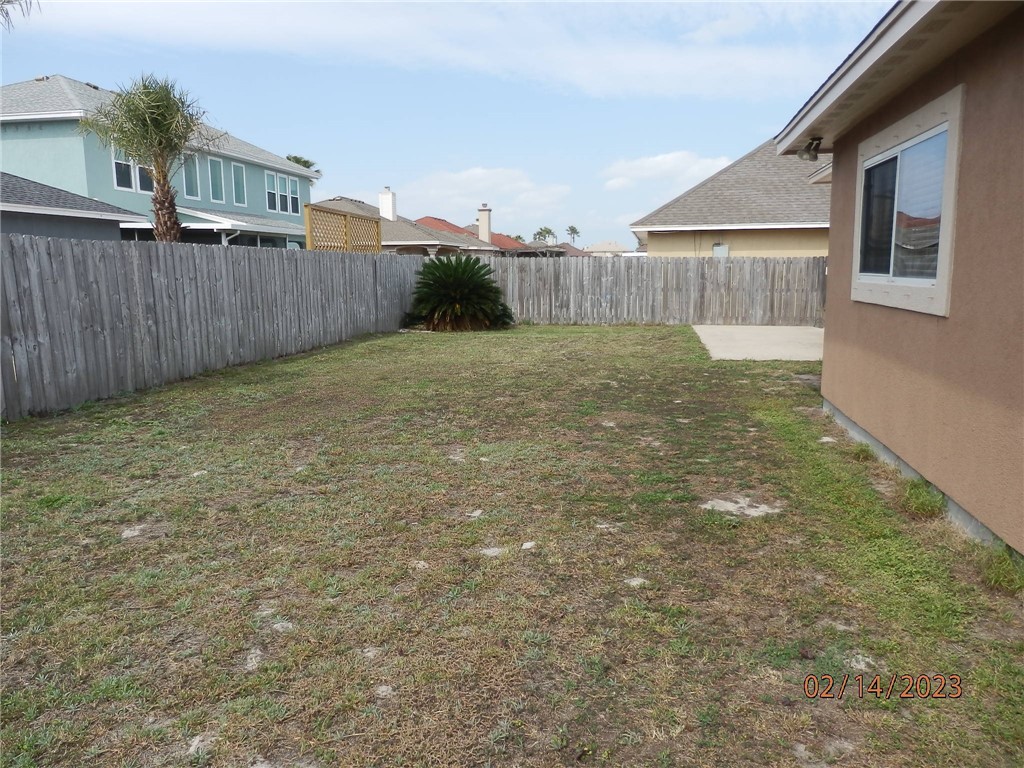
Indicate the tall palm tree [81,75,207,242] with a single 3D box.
[{"bbox_3d":[-6.777,-3.165,13.877,2.320,4.950,2.400,0,9,0],"label":"tall palm tree"}]

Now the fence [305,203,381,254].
[{"bbox_3d":[-3.465,-2.298,15.796,0.120,2.640,3.740,2,9,12],"label":"fence"}]

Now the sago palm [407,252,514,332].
[{"bbox_3d":[-1.271,-2.258,18.220,2.570,1.810,2.400,0,9,0],"label":"sago palm"}]

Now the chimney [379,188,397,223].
[{"bbox_3d":[-6.284,-9.128,37.741,0.700,1.710,0.680,2,9,12],"label":"chimney"}]

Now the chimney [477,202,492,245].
[{"bbox_3d":[-1.679,-10.178,47.193,0.720,2.520,0.700,2,9,12],"label":"chimney"}]

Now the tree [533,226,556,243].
[{"bbox_3d":[4.829,-19.584,110.298,3.570,7.510,3.570,0,9,0],"label":"tree"}]

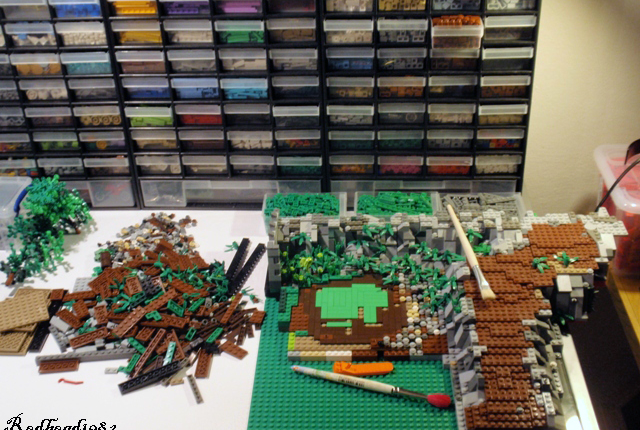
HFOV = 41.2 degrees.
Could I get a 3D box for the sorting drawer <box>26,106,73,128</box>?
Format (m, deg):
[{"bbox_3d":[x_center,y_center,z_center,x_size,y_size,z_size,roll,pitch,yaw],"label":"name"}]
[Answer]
[{"bbox_3d":[-0.408,-0.184,1.358,0.068,0.038,0.135,0,33,4],"label":"sorting drawer"}]

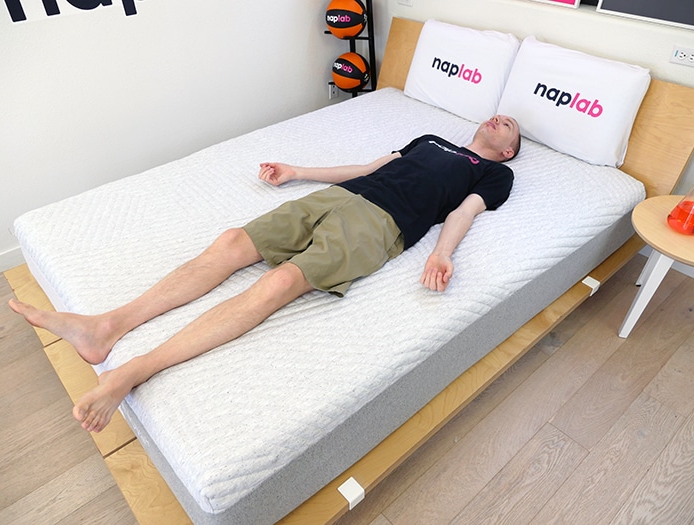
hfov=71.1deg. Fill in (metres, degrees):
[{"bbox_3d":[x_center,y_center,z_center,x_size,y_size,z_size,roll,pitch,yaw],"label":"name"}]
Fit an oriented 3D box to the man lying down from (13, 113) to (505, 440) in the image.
[{"bbox_3d":[-0.035,-0.193,1.670,1.900,0.245,0.940,-29,46,-31],"label":"man lying down"}]

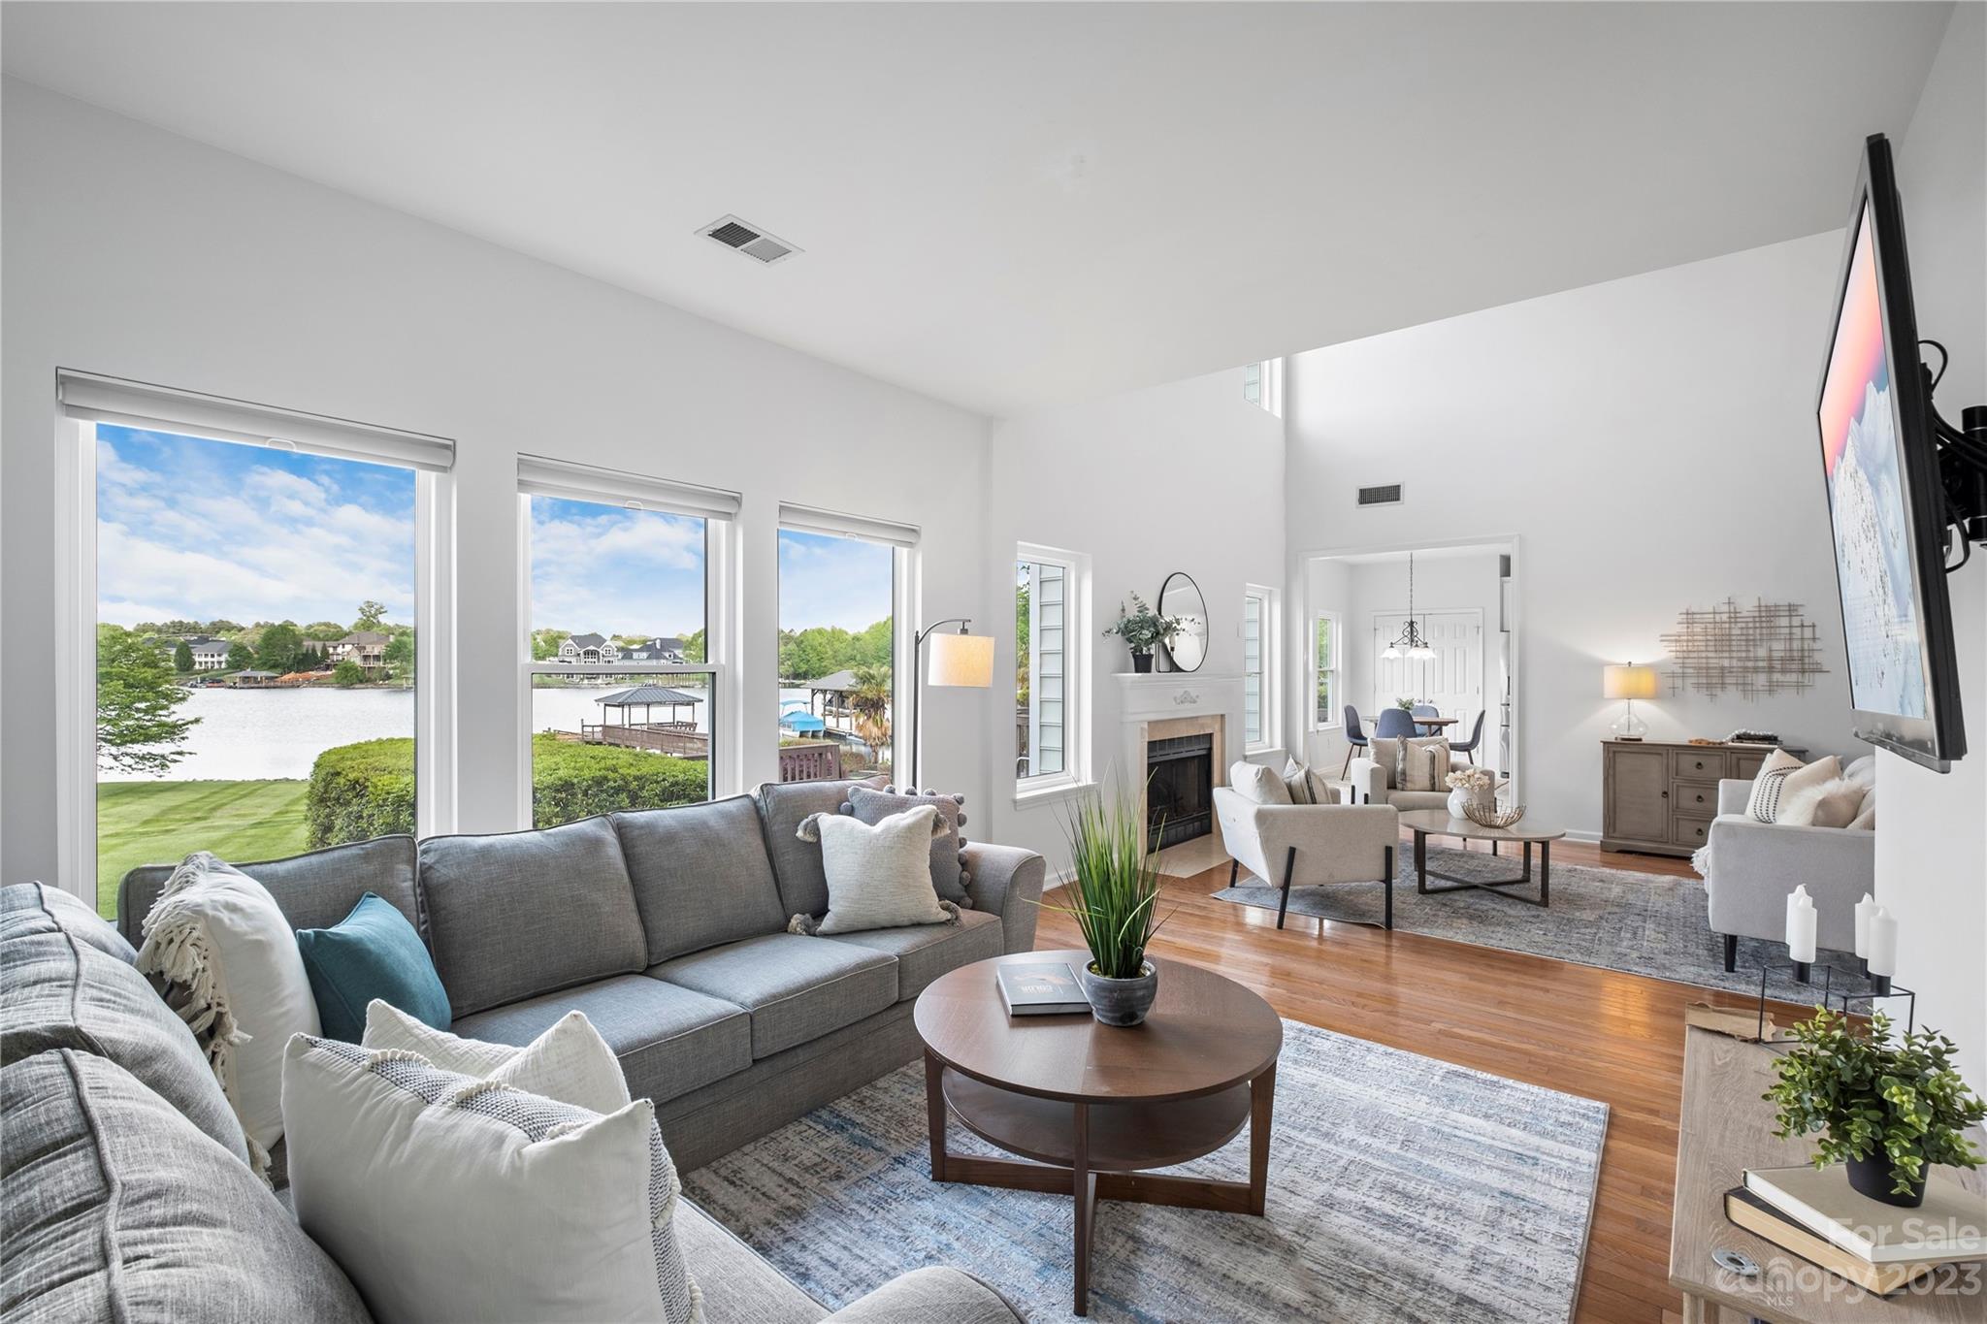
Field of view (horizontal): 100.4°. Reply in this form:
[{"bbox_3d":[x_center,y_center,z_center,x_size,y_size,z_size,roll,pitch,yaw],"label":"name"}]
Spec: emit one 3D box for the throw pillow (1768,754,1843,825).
[{"bbox_3d":[3.870,0.710,3.930,0.160,0.440,0.430,22,3,6],"label":"throw pillow"}]

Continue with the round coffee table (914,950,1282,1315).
[{"bbox_3d":[0.256,1.110,2.100,0.900,0.470,0.900,0,0,0],"label":"round coffee table"}]

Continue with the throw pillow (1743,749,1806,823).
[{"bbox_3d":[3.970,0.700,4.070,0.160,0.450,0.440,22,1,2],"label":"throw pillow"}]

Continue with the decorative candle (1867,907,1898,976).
[{"bbox_3d":[1.889,0.596,1.760,0.043,0.145,0.043,0,0,41],"label":"decorative candle"}]

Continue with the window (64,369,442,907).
[{"bbox_3d":[-2.029,0.029,2.358,0.110,1.490,0.855,0,0,41],"label":"window"}]

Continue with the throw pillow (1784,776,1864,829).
[{"bbox_3d":[3.581,0.696,3.600,0.420,0.410,0.160,0,24,-23],"label":"throw pillow"}]

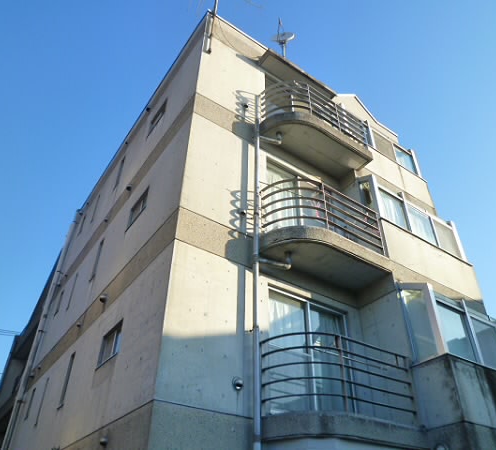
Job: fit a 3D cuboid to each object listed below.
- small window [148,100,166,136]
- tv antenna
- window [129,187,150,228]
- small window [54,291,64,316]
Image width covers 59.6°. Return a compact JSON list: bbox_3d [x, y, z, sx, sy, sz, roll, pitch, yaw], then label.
[{"bbox_3d":[-2.120,-2.588,10.473,0.100,0.440,0.850,24,-43,-27],"label":"small window"},{"bbox_3d":[0.933,-4.755,11.229,0.550,1.300,0.600,-3,-37,6],"label":"tv antenna"},{"bbox_3d":[-2.165,-0.311,8.743,0.100,0.540,0.880,24,-43,-27],"label":"window"},{"bbox_3d":[-5.470,2.276,12.565,0.120,0.680,0.320,24,-42,-27],"label":"small window"}]

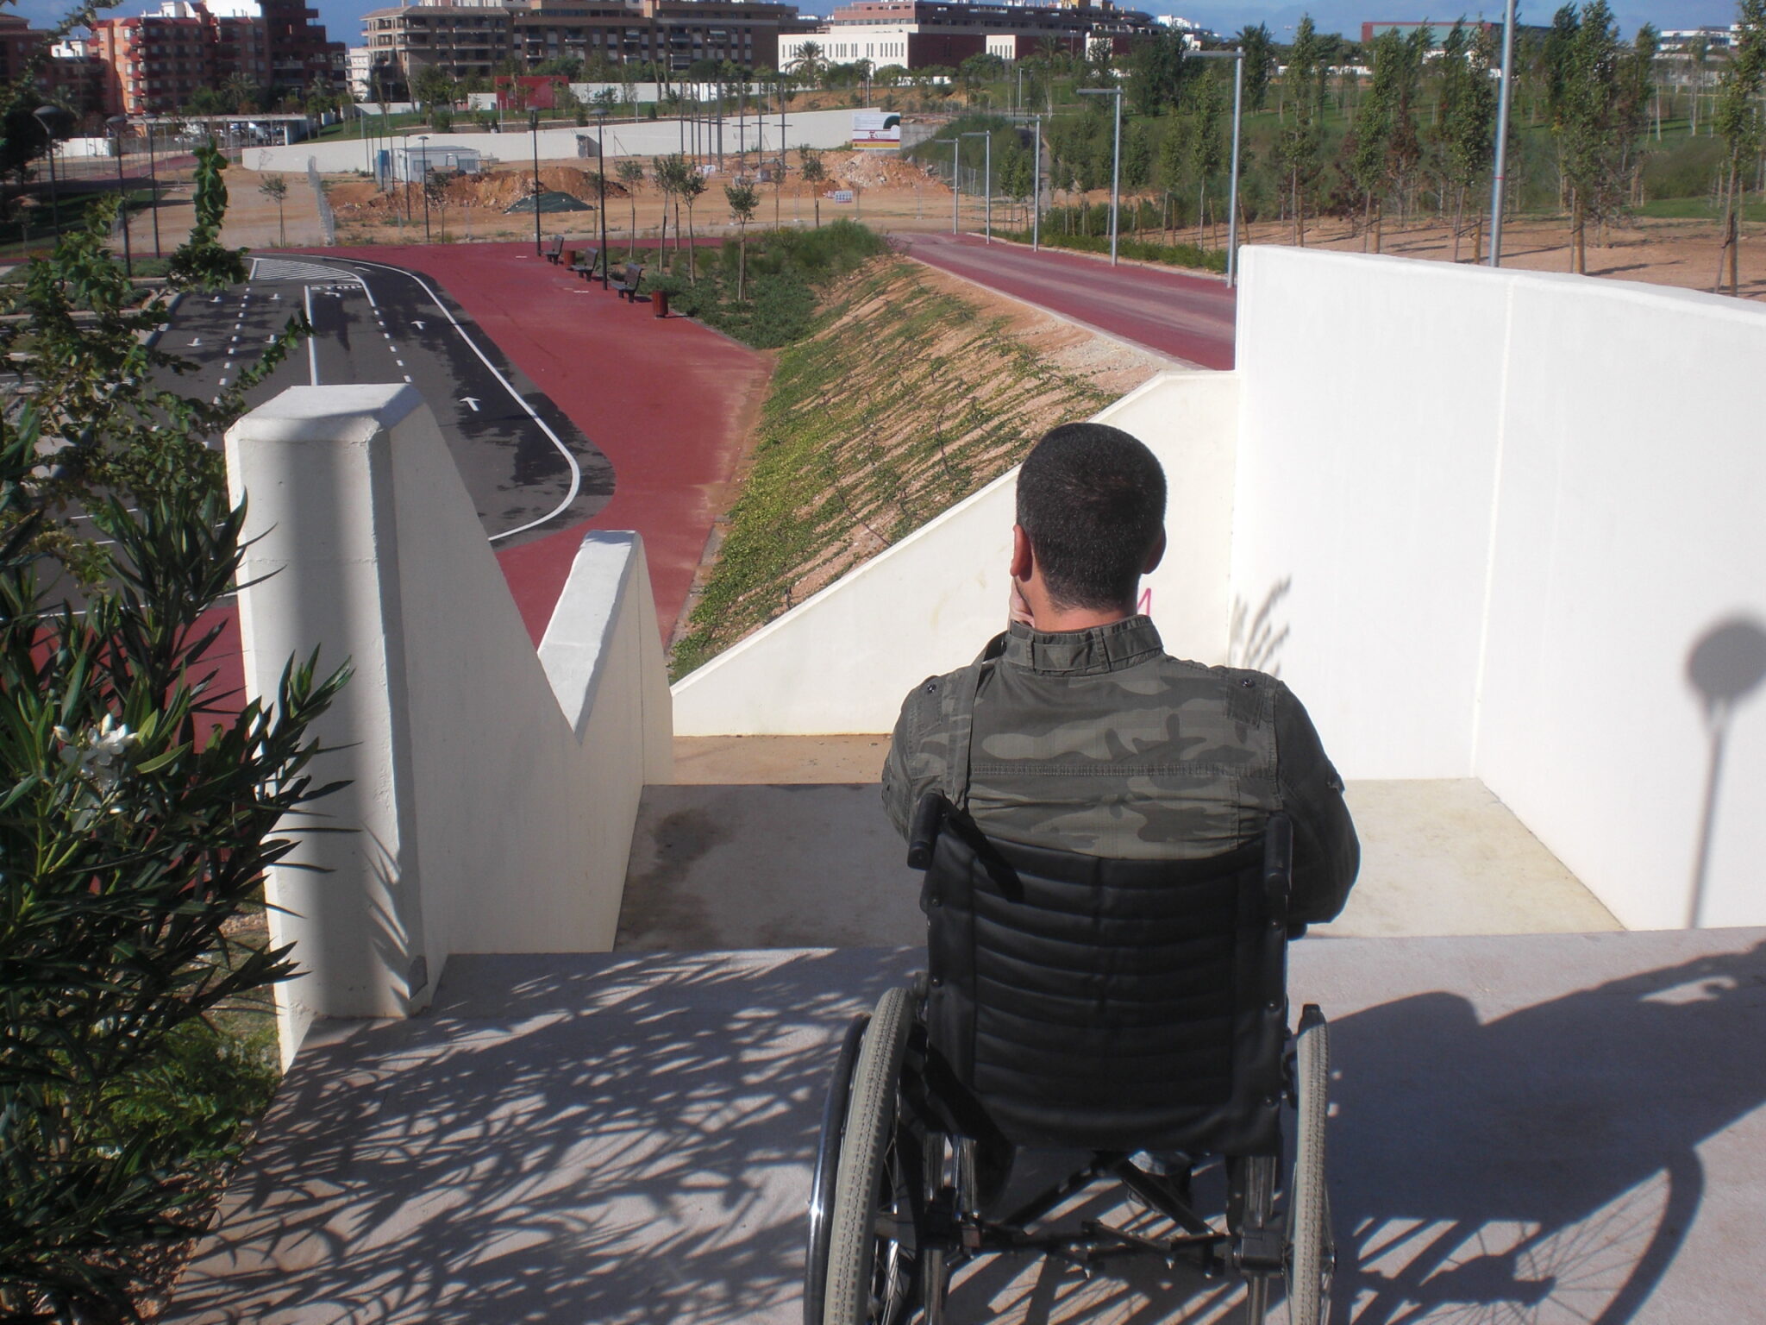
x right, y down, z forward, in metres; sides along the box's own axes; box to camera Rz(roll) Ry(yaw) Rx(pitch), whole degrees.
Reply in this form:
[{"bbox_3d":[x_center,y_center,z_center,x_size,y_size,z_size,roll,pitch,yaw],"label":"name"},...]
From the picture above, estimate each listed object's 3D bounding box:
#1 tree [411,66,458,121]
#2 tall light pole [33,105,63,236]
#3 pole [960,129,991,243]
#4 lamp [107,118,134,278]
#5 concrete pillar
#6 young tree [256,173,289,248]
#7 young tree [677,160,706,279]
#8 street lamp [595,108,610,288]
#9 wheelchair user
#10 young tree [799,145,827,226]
[{"bbox_3d":[-42.174,-53.247,182.336,4.200,5.500,4.200,0,15,0],"label":"tree"},{"bbox_3d":[-17.026,-9.174,39.972,0.640,4.400,0.640,0,15,0],"label":"tall light pole"},{"bbox_3d":[3.198,-16.358,67.070,1.050,3.850,0.170,-1,15,-3],"label":"pole"},{"bbox_3d":[-20.957,-12.788,53.491,0.660,4.400,0.660,0,15,0],"label":"lamp"},{"bbox_3d":[-1.034,0.085,3.777,0.310,1.150,0.420,-2,15,-4],"label":"concrete pillar"},{"bbox_3d":[-20.531,-15.223,65.268,1.000,2.500,1.000,0,15,0],"label":"young tree"},{"bbox_3d":[-5.020,-11.553,50.747,0.760,3.050,0.760,0,15,0],"label":"young tree"},{"bbox_3d":[-7.046,-11.614,48.652,0.420,4.400,0.420,0,15,0],"label":"street lamp"},{"bbox_3d":[0.307,0.257,2.634,0.560,1.250,0.750,2,16,7],"label":"wheelchair user"},{"bbox_3d":[-2.619,-17.869,72.868,0.950,3.100,0.950,0,15,0],"label":"young tree"}]

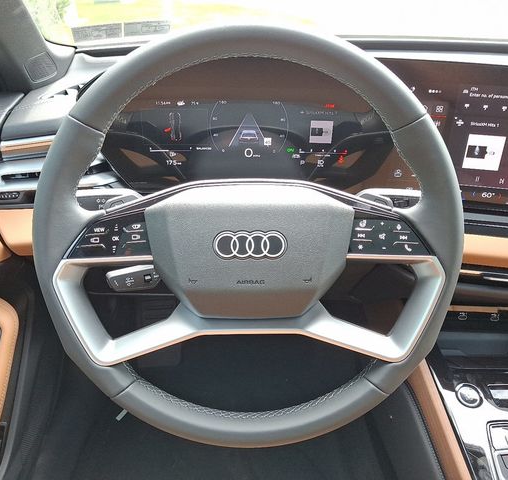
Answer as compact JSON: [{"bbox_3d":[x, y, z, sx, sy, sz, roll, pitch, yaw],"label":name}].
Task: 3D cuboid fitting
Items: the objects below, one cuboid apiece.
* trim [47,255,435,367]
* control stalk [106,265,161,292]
[{"bbox_3d":[-0.005,0.061,0.412,0.339,0.097,0.042,0,0,0],"label":"trim"},{"bbox_3d":[-0.114,0.038,0.472,0.073,0.024,0.020,-6,2,-6],"label":"control stalk"}]

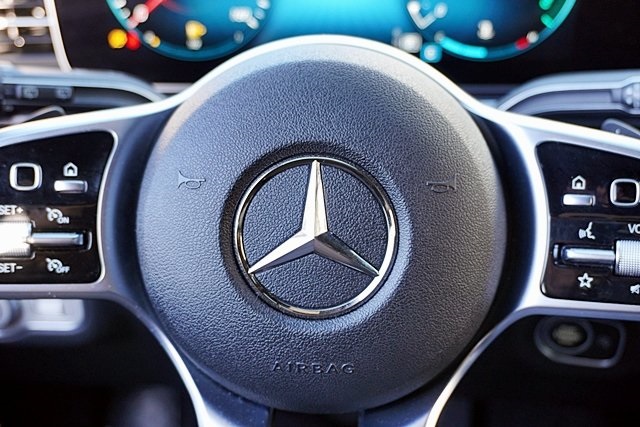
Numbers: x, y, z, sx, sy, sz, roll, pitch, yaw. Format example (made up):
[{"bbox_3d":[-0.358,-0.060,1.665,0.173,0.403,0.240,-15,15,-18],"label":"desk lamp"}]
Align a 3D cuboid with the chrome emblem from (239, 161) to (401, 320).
[{"bbox_3d":[-0.001,0.008,0.258,0.056,0.056,0.007,1,-1,3],"label":"chrome emblem"}]

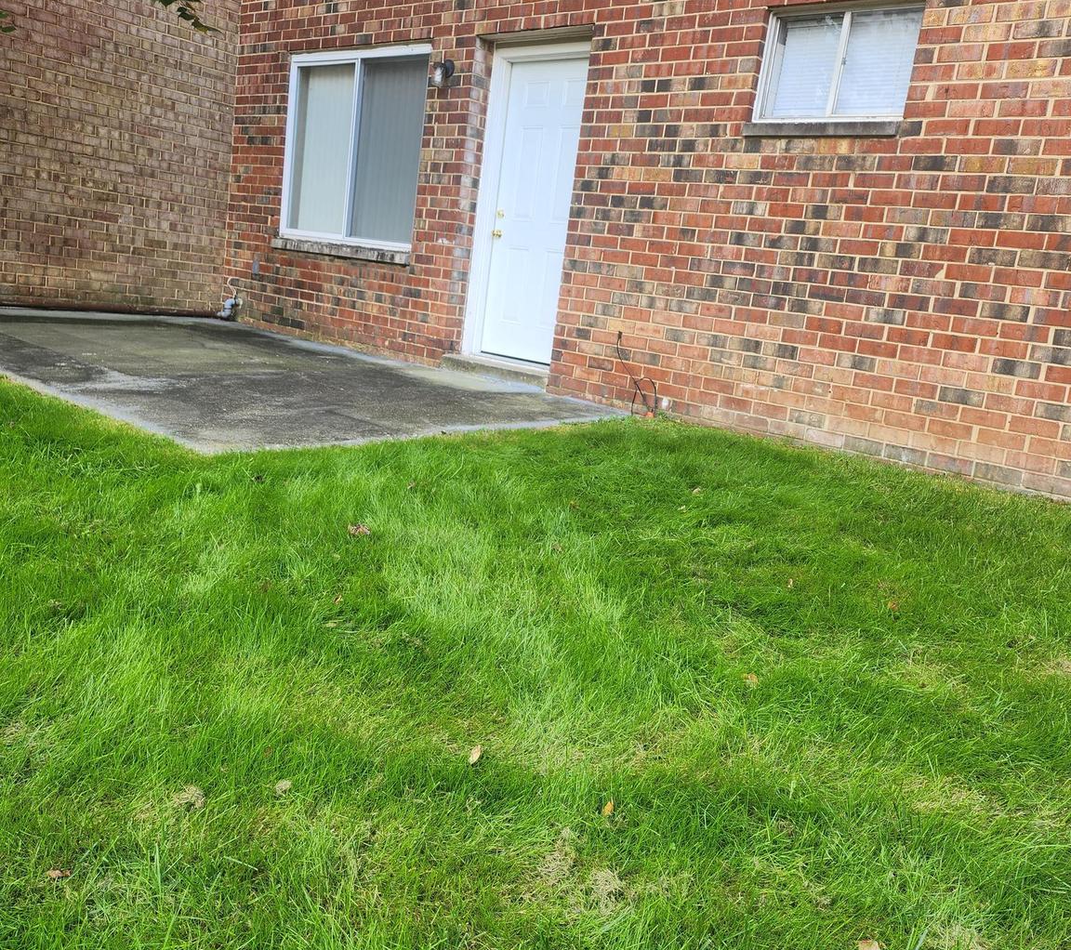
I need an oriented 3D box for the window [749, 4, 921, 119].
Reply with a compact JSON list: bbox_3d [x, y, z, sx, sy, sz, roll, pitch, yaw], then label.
[{"bbox_3d":[1.545,-2.133,5.123,0.860,0.575,0.090,17,15,40],"label":"window"}]

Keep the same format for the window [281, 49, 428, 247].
[{"bbox_3d":[-1.462,-2.578,7.805,1.700,1.450,0.100,17,15,40],"label":"window"}]

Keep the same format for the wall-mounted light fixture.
[{"bbox_3d":[-0.657,-2.783,6.871,0.120,0.205,0.150,17,15,40],"label":"wall-mounted light fixture"}]

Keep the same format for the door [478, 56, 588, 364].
[{"bbox_3d":[0.052,-1.768,6.732,0.905,1.995,0.055,17,15,40],"label":"door"}]

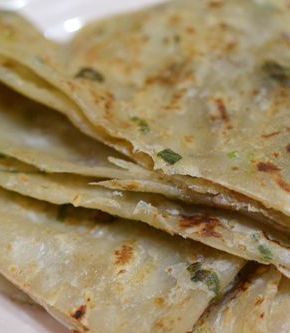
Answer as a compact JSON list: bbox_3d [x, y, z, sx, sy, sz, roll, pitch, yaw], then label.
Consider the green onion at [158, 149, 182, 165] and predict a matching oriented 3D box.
[{"bbox_3d":[0.011,-0.004,0.310,0.009,0.002,0.007,32,49,32],"label":"green onion"}]

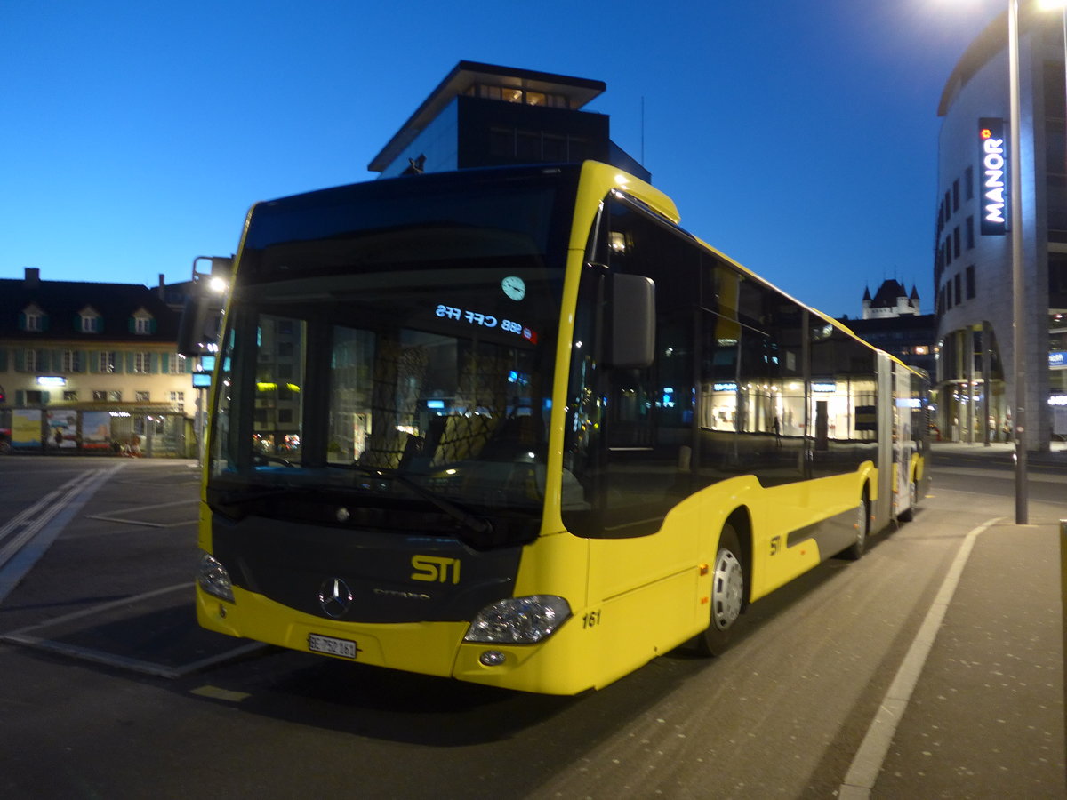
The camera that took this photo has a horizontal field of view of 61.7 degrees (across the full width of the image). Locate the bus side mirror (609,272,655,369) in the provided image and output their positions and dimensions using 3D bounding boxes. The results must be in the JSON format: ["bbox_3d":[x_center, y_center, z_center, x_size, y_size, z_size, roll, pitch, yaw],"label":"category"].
[{"bbox_3d":[0.468,-0.366,4.225,0.240,0.450,0.130,1,-2,21],"label":"bus side mirror"}]

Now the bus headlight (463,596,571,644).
[{"bbox_3d":[-0.079,1.043,4.265,0.490,0.250,0.210,1,-2,21],"label":"bus headlight"}]

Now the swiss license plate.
[{"bbox_3d":[-1.037,1.272,4.621,0.310,0.087,0.015,0,-2,29],"label":"swiss license plate"}]

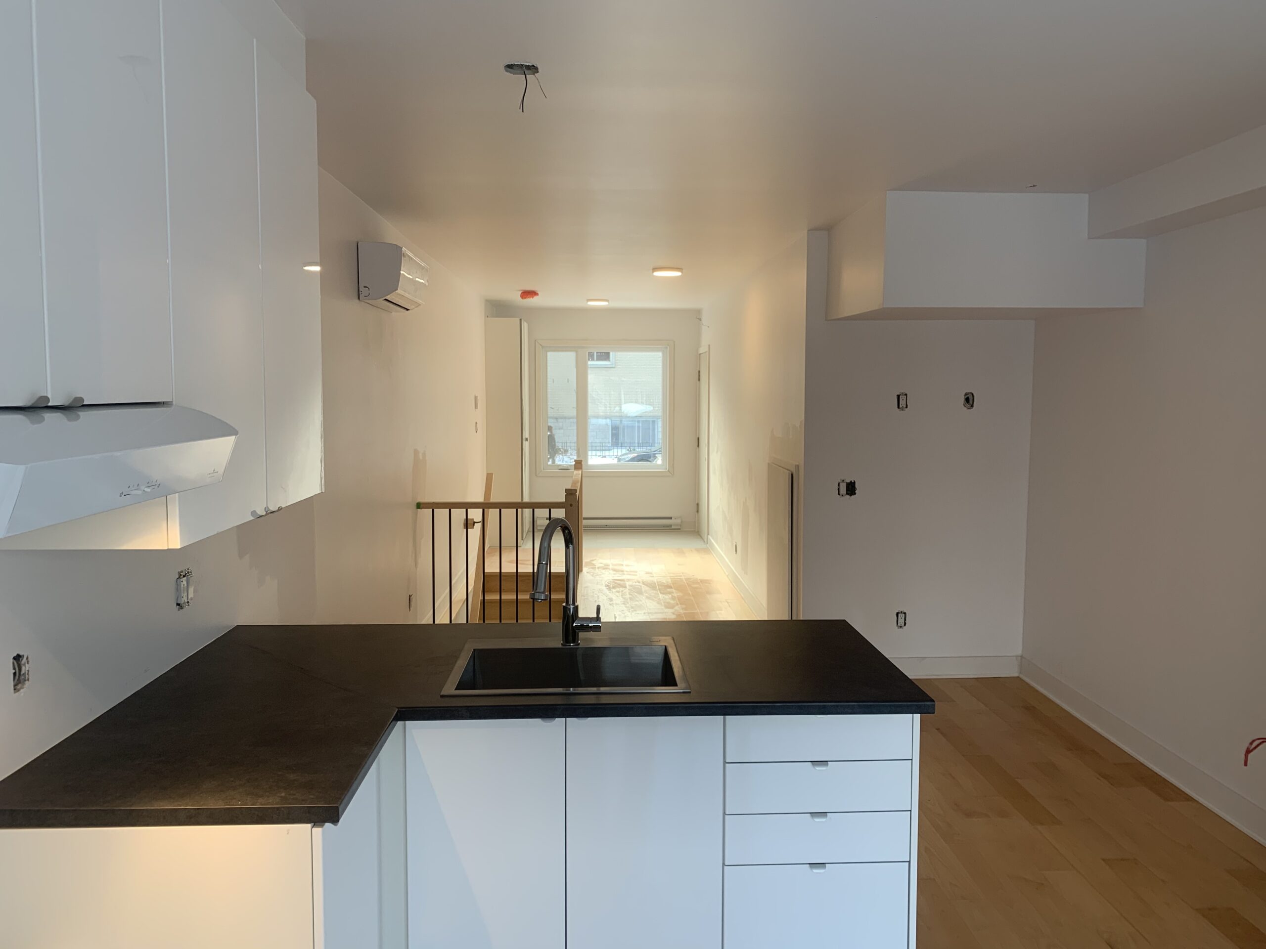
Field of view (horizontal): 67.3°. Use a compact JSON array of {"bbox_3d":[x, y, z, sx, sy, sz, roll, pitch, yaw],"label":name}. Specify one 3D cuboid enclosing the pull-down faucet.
[{"bbox_3d":[-0.185,0.312,2.657,0.117,0.385,0.266,2,6,21],"label":"pull-down faucet"}]

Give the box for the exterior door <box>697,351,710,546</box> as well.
[{"bbox_3d":[0.766,-0.325,10.253,0.080,2.060,0.930,0,5,-2],"label":"exterior door"}]

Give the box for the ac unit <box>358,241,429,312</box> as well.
[{"bbox_3d":[-1.195,-0.982,4.795,0.205,0.280,0.725,0,5,-2],"label":"ac unit"}]

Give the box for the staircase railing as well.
[{"bbox_3d":[-0.887,0.489,7.228,0.980,1.006,2.600,0,5,-2],"label":"staircase railing"}]

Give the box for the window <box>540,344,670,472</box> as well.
[{"bbox_3d":[-0.312,-0.748,10.743,1.449,1.427,0.100,0,5,-2],"label":"window"}]

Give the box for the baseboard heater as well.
[{"bbox_3d":[-0.264,0.560,10.803,1.643,0.155,0.070,0,5,-2],"label":"baseboard heater"}]

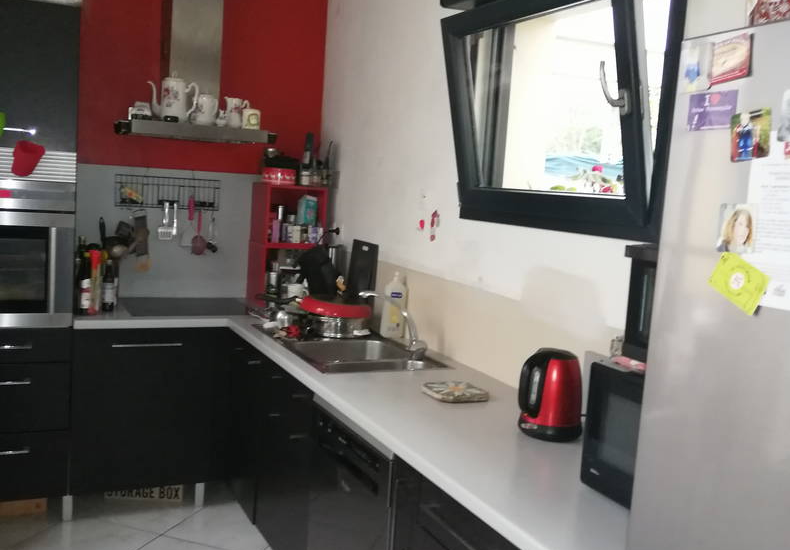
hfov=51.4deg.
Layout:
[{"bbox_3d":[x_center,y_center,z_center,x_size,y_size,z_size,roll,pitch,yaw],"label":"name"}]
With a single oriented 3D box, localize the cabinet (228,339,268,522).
[{"bbox_3d":[-0.369,0.621,3.562,0.590,0.700,0.520,1,7,-26],"label":"cabinet"}]

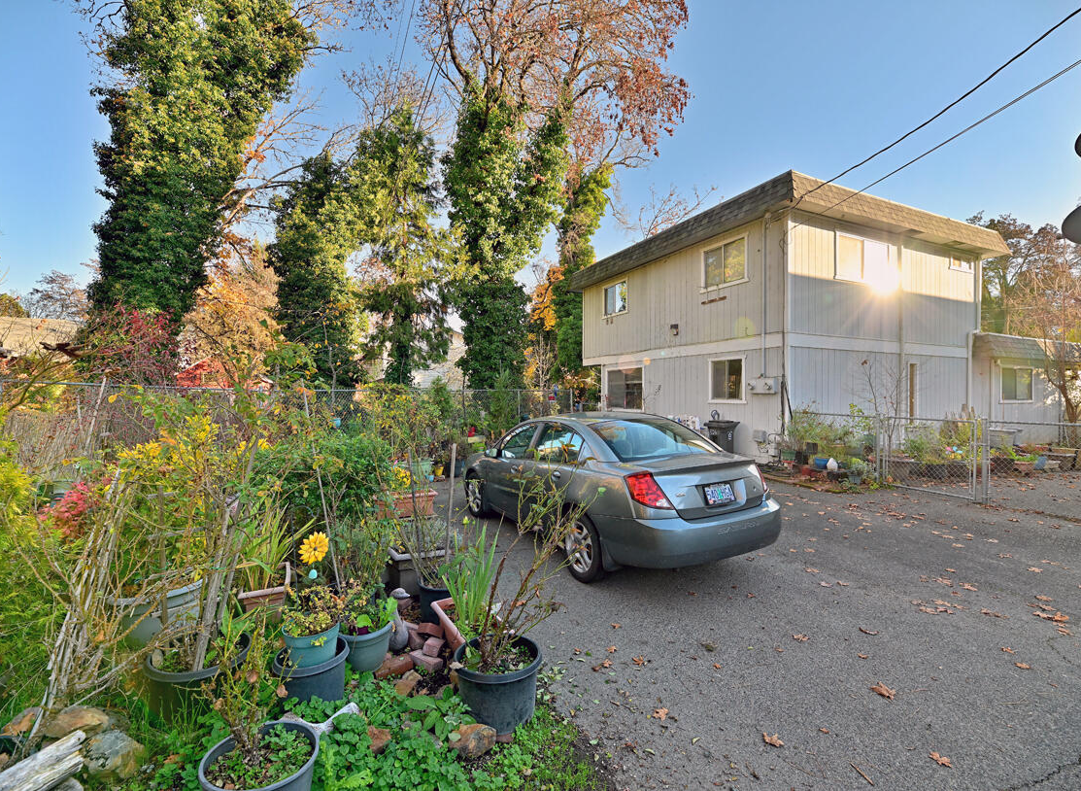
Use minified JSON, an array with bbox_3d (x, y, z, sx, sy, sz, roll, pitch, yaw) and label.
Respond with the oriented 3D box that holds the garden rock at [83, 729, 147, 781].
[{"bbox_3d":[-1.760,1.466,1.905,0.200,0.150,0.180,0,0,-43],"label":"garden rock"}]

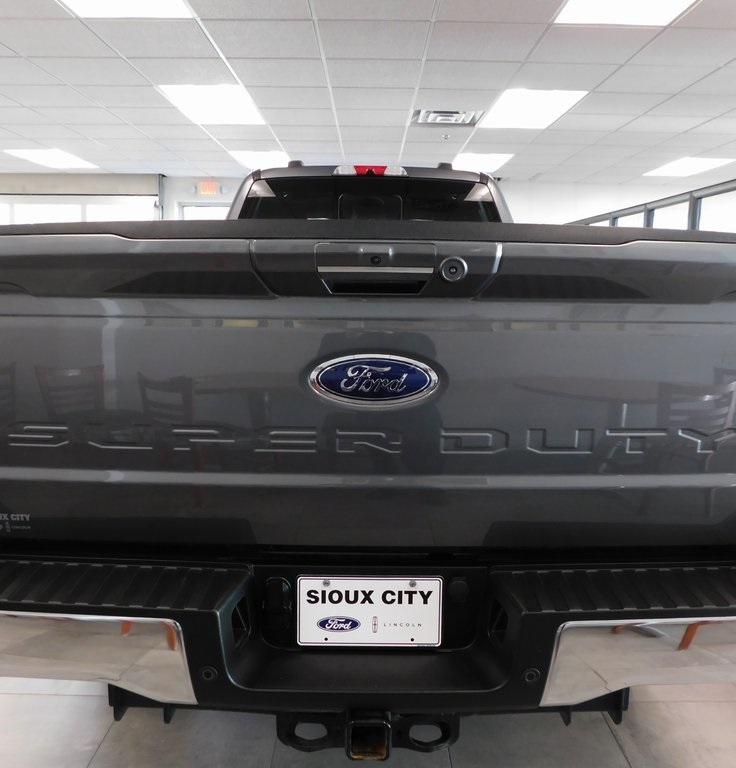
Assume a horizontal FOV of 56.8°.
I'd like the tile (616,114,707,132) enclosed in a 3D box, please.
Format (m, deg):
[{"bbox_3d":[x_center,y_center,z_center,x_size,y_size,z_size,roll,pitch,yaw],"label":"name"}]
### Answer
[{"bbox_3d":[2.461,-2.173,5.651,0.605,0.020,0.605,1,9,0],"label":"tile"}]

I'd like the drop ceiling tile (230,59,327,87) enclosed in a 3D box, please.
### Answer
[{"bbox_3d":[-0.573,-2.039,4.455,0.605,0.020,0.605,1,8,0],"label":"drop ceiling tile"}]

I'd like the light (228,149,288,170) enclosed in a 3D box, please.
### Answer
[{"bbox_3d":[-1.167,-2.572,7.768,0.605,0.080,1.210,1,8,0],"label":"light"}]

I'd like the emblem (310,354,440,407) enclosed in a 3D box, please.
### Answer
[{"bbox_3d":[0.012,-0.005,1.402,0.268,0.115,0.025,1,8,0],"label":"emblem"}]

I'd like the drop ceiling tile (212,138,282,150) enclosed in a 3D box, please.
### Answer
[{"bbox_3d":[-1.171,-2.408,6.868,0.605,0.020,0.605,1,8,0],"label":"drop ceiling tile"}]

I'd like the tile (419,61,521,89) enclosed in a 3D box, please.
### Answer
[{"bbox_3d":[0.642,-2.022,4.452,0.604,0.020,0.604,1,8,0],"label":"tile"}]

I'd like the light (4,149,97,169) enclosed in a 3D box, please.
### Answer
[{"bbox_3d":[-3.605,-2.609,7.774,0.605,0.080,1.210,1,8,0],"label":"light"}]

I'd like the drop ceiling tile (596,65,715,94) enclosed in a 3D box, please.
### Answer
[{"bbox_3d":[1.852,-1.993,4.427,0.605,0.020,0.605,1,9,0],"label":"drop ceiling tile"}]

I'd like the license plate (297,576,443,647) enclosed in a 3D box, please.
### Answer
[{"bbox_3d":[0.005,0.481,1.433,0.305,0.152,0.006,1,8,0],"label":"license plate"}]

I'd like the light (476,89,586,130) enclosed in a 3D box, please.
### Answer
[{"bbox_3d":[1.255,-2.172,5.353,0.604,0.070,1.207,1,8,0],"label":"light"}]

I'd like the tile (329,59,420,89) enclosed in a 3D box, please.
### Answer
[{"bbox_3d":[0.031,-2.020,4.426,0.605,0.020,0.605,1,9,0],"label":"tile"}]

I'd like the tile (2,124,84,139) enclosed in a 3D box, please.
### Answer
[{"bbox_3d":[-3.003,-2.345,6.269,0.605,0.020,0.605,1,8,0],"label":"tile"}]

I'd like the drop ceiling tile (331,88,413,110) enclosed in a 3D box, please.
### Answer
[{"bbox_3d":[0.032,-2.115,5.038,0.605,0.020,0.605,1,9,0],"label":"drop ceiling tile"}]

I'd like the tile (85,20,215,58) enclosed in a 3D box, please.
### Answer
[{"bbox_3d":[-1.185,-1.958,3.854,0.605,0.020,0.605,1,8,0],"label":"tile"}]

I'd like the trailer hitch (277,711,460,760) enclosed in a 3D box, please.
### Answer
[{"bbox_3d":[0.001,0.662,1.438,0.360,0.125,0.220,1,9,0],"label":"trailer hitch"}]

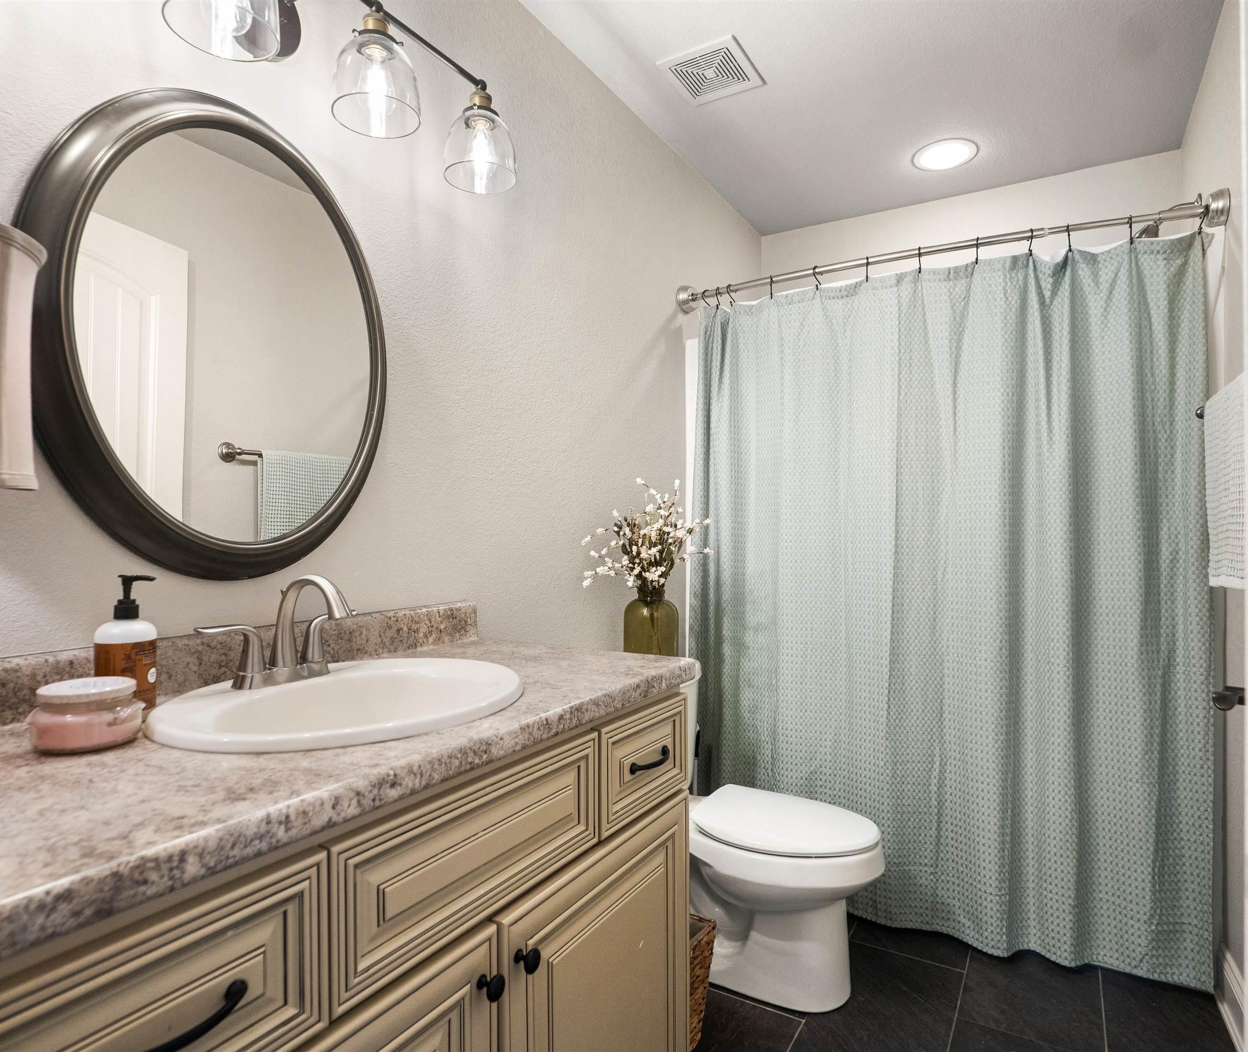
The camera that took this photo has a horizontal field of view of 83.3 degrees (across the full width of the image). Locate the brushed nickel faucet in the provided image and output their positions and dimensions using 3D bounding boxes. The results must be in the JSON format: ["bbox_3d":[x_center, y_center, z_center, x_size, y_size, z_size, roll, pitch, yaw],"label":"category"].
[{"bbox_3d":[-0.522,0.170,1.158,0.180,0.178,0.280,0,0,32],"label":"brushed nickel faucet"}]

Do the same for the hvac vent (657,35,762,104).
[{"bbox_3d":[0.265,-1.344,2.096,0.250,0.022,0.245,0,0,32],"label":"hvac vent"}]

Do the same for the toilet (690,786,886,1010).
[{"bbox_3d":[0.268,0.764,1.847,0.800,0.745,0.440,0,0,32],"label":"toilet"}]

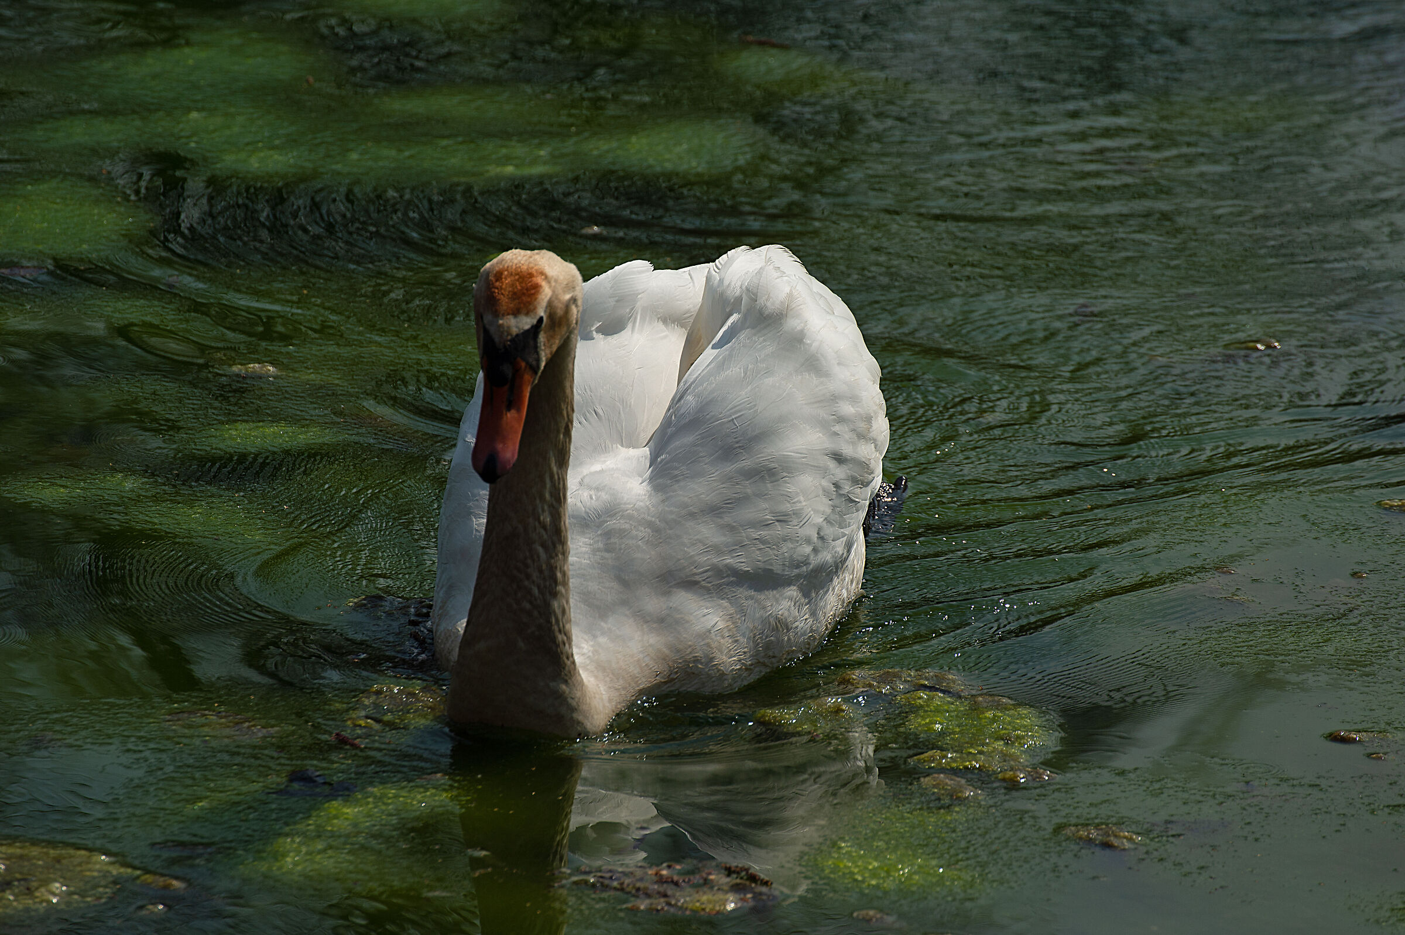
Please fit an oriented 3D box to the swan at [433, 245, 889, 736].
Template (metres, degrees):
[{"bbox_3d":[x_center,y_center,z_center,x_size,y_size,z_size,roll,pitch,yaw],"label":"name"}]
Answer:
[{"bbox_3d":[-0.021,-0.065,8.743,0.400,0.480,0.760,9,23,19],"label":"swan"}]

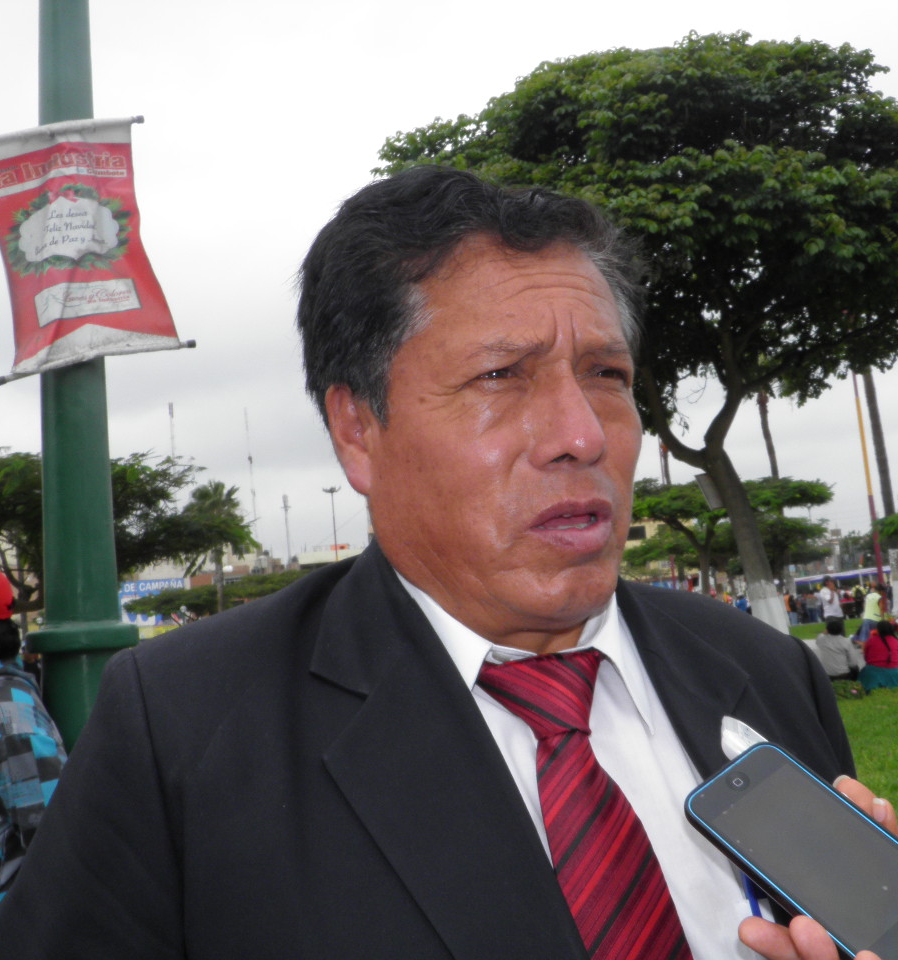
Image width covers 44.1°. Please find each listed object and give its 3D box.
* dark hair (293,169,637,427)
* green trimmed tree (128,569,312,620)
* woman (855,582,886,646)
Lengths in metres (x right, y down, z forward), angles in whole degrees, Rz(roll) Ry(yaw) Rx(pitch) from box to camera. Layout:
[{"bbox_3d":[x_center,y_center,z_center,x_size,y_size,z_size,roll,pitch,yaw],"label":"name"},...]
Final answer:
[{"bbox_3d":[0.011,-0.095,0.610,0.180,0.160,0.200,-1,-7,-28],"label":"dark hair"},{"bbox_3d":[-8.614,5.282,42.000,7.300,3.200,6.800,-4,-6,0],"label":"green trimmed tree"},{"bbox_3d":[8.113,2.583,21.300,0.620,1.360,0.520,1,-8,-41],"label":"woman"}]

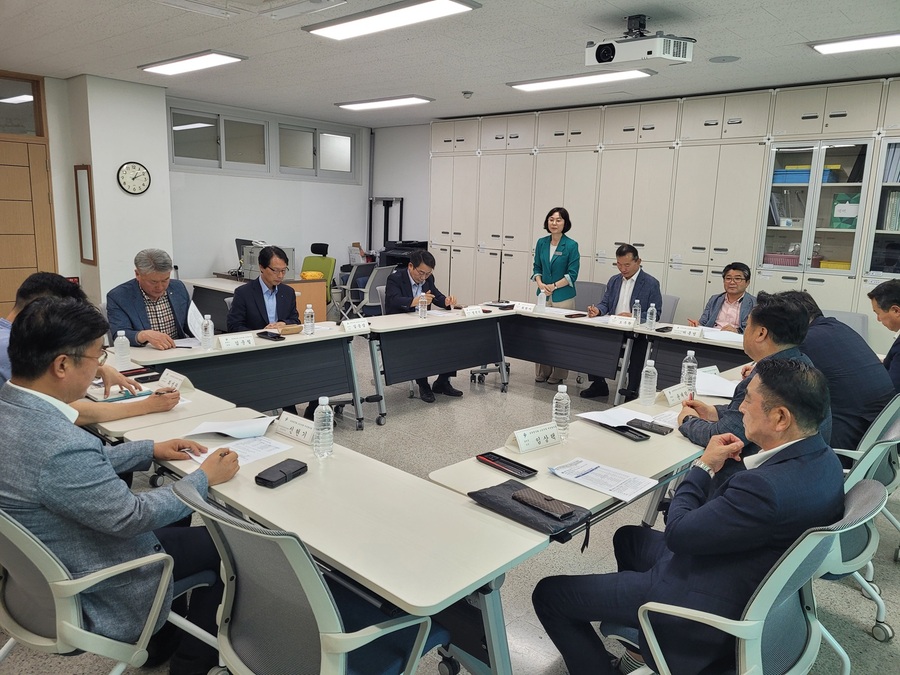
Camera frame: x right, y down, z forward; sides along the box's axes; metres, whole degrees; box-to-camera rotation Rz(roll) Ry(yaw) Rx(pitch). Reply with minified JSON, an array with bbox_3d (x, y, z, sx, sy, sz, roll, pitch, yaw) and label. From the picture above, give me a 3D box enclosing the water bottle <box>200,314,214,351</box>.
[{"bbox_3d":[-1.466,-0.037,4.069,0.066,0.208,0.066,12,14,43],"label":"water bottle"}]

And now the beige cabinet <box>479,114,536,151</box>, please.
[{"bbox_3d":[0.775,-2.307,7.736,0.800,0.400,0.400,11,14,41],"label":"beige cabinet"}]

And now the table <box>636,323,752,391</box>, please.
[{"bbox_3d":[2.170,0.377,4.952,1.610,0.715,0.515,12,14,43],"label":"table"}]

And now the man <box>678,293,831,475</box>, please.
[{"bbox_3d":[1.216,0.489,2.660,0.760,1.280,0.560,12,14,43],"label":"man"}]

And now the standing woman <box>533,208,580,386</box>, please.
[{"bbox_3d":[0.960,-0.384,6.208,0.460,1.600,0.310,8,12,31],"label":"standing woman"}]

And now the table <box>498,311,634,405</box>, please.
[{"bbox_3d":[0.958,0.150,5.768,1.500,0.720,0.500,11,14,41],"label":"table"}]

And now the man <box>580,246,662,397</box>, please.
[{"bbox_3d":[1.499,-0.134,5.766,0.580,1.300,0.740,11,14,41],"label":"man"}]

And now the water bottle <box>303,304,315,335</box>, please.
[{"bbox_3d":[-0.911,-0.121,4.382,0.065,0.194,0.065,2,10,0],"label":"water bottle"}]

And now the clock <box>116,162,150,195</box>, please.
[{"bbox_3d":[-3.035,-1.532,6.494,0.045,0.305,0.305,12,14,43],"label":"clock"}]

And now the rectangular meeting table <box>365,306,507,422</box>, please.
[{"bbox_3d":[-0.165,0.186,5.631,0.520,0.725,1.630,12,14,43],"label":"rectangular meeting table"}]

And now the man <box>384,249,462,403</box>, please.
[{"bbox_3d":[-0.228,-0.146,5.997,0.780,1.240,0.620,10,13,38],"label":"man"}]

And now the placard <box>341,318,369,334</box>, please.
[{"bbox_3d":[-0.678,-0.087,4.836,0.210,0.074,0.075,-8,15,-44],"label":"placard"}]

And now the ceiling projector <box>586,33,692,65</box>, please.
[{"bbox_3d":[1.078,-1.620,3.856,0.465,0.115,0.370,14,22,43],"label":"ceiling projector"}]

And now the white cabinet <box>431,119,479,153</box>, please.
[{"bbox_3d":[0.181,-2.422,8.262,0.800,0.400,0.400,11,14,41],"label":"white cabinet"}]

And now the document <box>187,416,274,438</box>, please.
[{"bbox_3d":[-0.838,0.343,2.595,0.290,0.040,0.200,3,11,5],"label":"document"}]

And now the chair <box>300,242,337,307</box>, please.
[{"bbox_3d":[-1.752,-0.568,8.269,0.620,1.150,0.620,9,13,33],"label":"chair"}]

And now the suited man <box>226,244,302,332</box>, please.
[{"bbox_3d":[-1.341,-0.011,4.939,0.560,1.275,0.700,-7,14,-39],"label":"suited man"}]

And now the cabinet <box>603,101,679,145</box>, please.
[{"bbox_3d":[1.962,-2.078,6.686,0.800,0.400,0.400,11,14,41],"label":"cabinet"}]

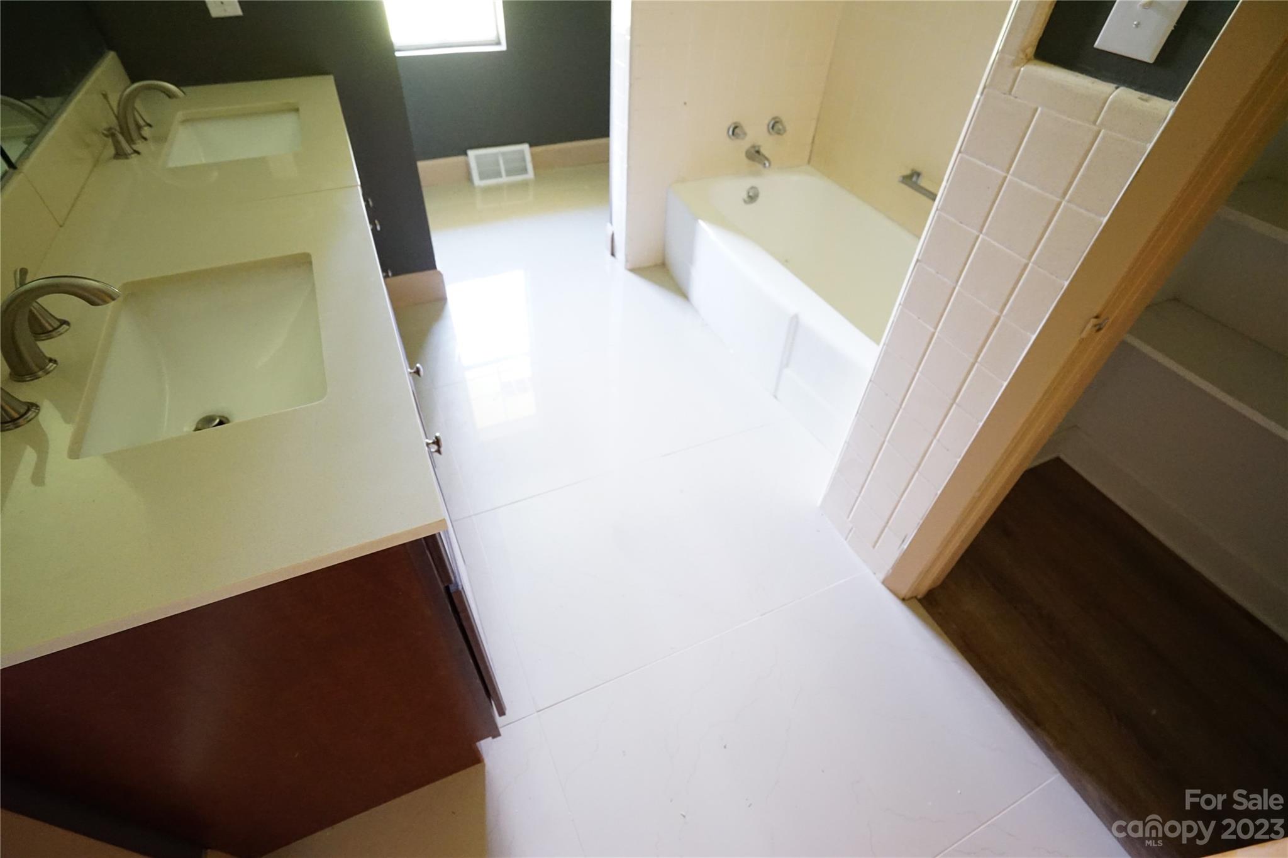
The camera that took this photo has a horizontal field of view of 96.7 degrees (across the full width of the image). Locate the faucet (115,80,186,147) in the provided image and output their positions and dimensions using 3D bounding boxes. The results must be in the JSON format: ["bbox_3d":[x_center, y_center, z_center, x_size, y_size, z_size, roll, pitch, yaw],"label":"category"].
[{"bbox_3d":[-1.288,-0.834,1.498,0.180,0.138,0.056,-16,47,-19],"label":"faucet"}]

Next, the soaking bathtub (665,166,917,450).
[{"bbox_3d":[0.739,-0.564,2.365,0.820,0.394,1.560,-16,47,-18],"label":"soaking bathtub"}]

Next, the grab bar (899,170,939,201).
[{"bbox_3d":[1.143,-0.891,2.195,0.065,0.050,0.400,-16,47,-18],"label":"grab bar"}]

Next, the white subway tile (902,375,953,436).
[{"bbox_3d":[0.650,-0.053,1.309,0.010,0.108,0.108,-16,47,-18],"label":"white subway tile"}]

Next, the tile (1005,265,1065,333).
[{"bbox_3d":[0.699,-0.231,1.024,0.010,0.108,0.068,-16,47,-19],"label":"tile"}]

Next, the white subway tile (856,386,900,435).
[{"bbox_3d":[0.601,-0.045,1.458,0.010,0.108,0.110,-16,47,-19],"label":"white subway tile"}]

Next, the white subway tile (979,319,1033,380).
[{"bbox_3d":[0.695,-0.152,1.101,0.010,0.108,0.068,-16,47,-19],"label":"white subway tile"}]

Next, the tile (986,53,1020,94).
[{"bbox_3d":[0.613,-0.597,0.963,0.010,0.056,0.050,-16,47,-18],"label":"tile"}]

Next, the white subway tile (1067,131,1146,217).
[{"bbox_3d":[0.699,-0.386,0.865,0.009,0.107,0.069,-16,47,-18],"label":"white subway tile"}]

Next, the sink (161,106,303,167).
[{"bbox_3d":[-1.101,-0.741,1.617,0.335,0.165,0.480,-16,47,-18],"label":"sink"}]

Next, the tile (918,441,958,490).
[{"bbox_3d":[0.683,0.084,1.327,0.010,0.108,0.069,-16,47,-18],"label":"tile"}]

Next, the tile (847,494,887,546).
[{"bbox_3d":[0.636,0.262,1.615,0.010,0.108,0.108,-16,47,-19],"label":"tile"}]

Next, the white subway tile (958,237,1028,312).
[{"bbox_3d":[0.655,-0.287,1.073,0.009,0.107,0.107,-16,47,-18],"label":"white subway tile"}]

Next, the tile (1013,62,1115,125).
[{"bbox_3d":[0.656,-0.526,0.892,0.021,0.049,0.157,-16,47,-18],"label":"tile"}]

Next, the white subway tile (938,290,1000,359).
[{"bbox_3d":[0.651,-0.209,1.148,0.009,0.107,0.107,-16,47,-18],"label":"white subway tile"}]

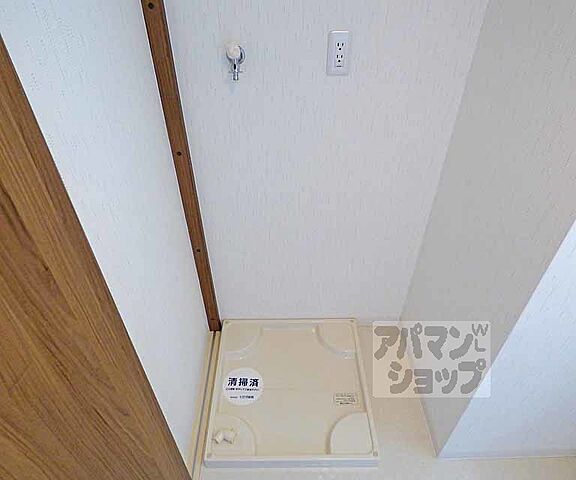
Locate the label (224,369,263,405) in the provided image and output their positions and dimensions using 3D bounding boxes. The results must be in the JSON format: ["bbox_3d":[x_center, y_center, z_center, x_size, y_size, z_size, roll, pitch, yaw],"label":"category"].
[{"bbox_3d":[-0.192,0.630,1.495,0.176,0.004,0.176,0,37,0],"label":"label"}]

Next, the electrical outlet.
[{"bbox_3d":[0.153,-0.553,1.034,0.070,0.120,0.010,0,37,0],"label":"electrical outlet"}]

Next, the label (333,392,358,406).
[{"bbox_3d":[0.242,0.665,1.446,0.108,0.004,0.061,0,37,0],"label":"label"}]

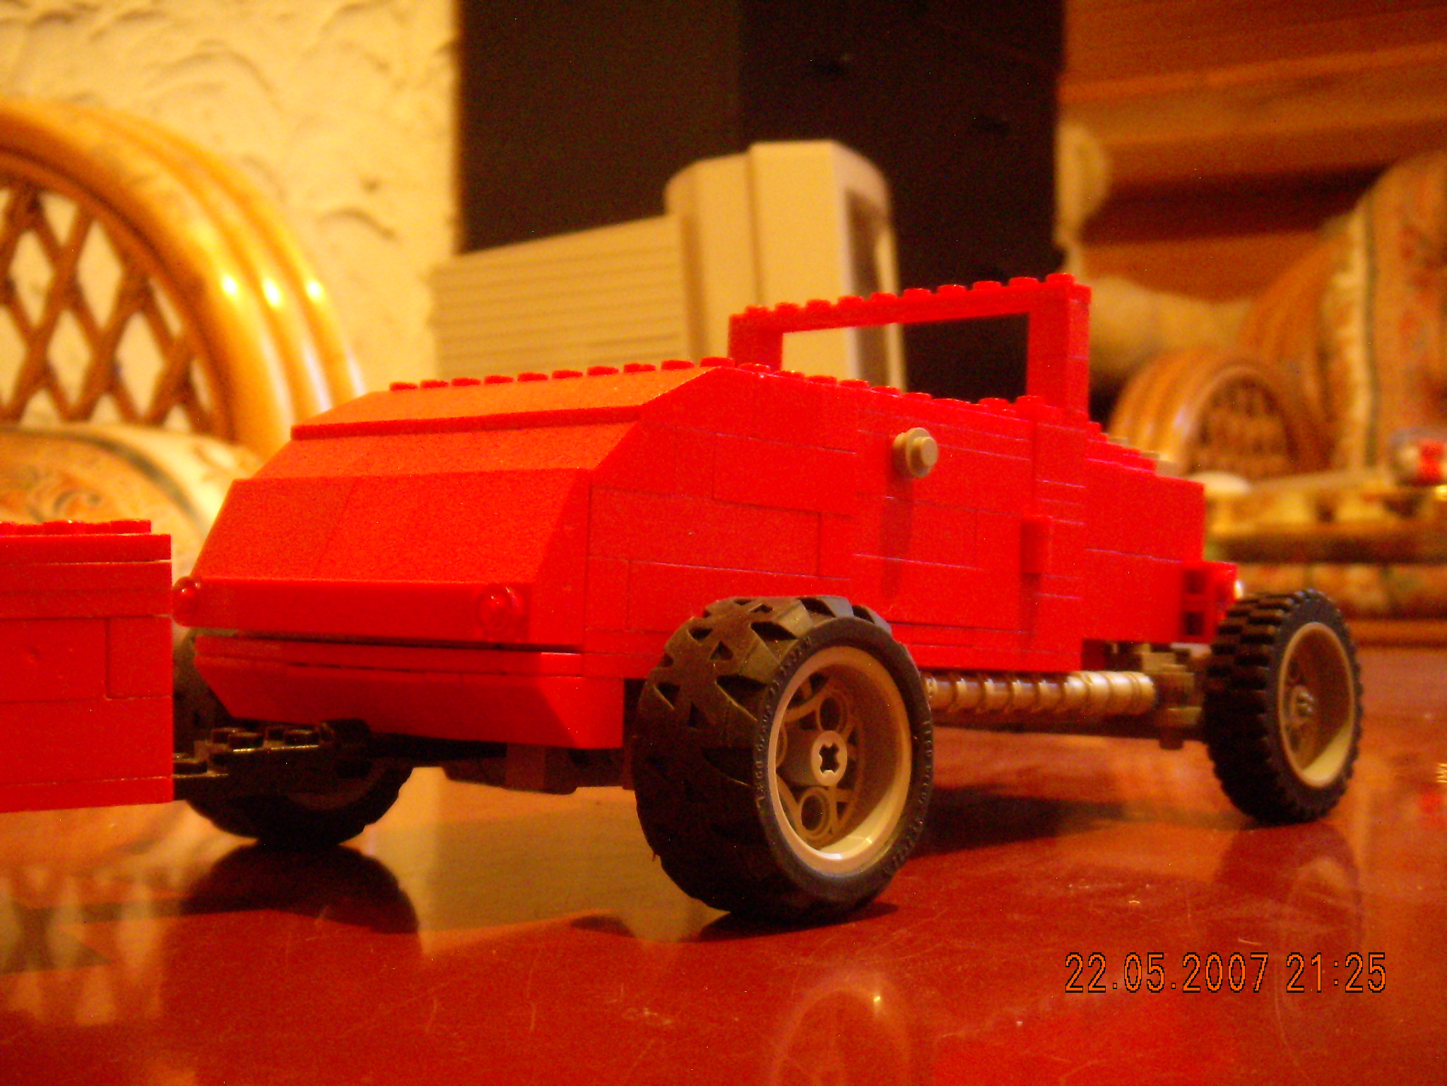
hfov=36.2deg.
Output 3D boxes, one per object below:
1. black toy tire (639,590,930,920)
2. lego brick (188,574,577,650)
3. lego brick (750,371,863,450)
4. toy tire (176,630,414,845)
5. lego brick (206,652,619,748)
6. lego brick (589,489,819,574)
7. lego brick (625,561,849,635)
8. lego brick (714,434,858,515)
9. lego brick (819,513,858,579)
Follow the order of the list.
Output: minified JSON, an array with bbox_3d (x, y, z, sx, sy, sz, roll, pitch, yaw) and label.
[{"bbox_3d":[0.009,0.029,0.305,0.022,0.044,0.044,0,-1,42],"label":"black toy tire"},{"bbox_3d":[-0.052,0.010,0.322,0.080,0.008,0.009,0,-4,42],"label":"lego brick"},{"bbox_3d":[0.010,-0.019,0.336,0.008,0.010,0.024,0,-4,42],"label":"lego brick"},{"bbox_3d":[-0.074,0.030,0.380,0.022,0.044,0.044,0,-1,42],"label":"toy tire"},{"bbox_3d":[-0.049,0.023,0.325,0.080,0.010,0.016,0,-4,42],"label":"lego brick"},{"bbox_3d":[-0.005,-0.001,0.320,0.008,0.010,0.048,0,-4,42],"label":"lego brick"},{"bbox_3d":[0.000,0.009,0.325,0.008,0.010,0.048,0,-4,42],"label":"lego brick"},{"bbox_3d":[0.007,-0.010,0.332,0.008,0.010,0.032,0,-4,42],"label":"lego brick"},{"bbox_3d":[0.014,0.001,0.341,0.008,0.010,0.008,0,-4,42],"label":"lego brick"}]

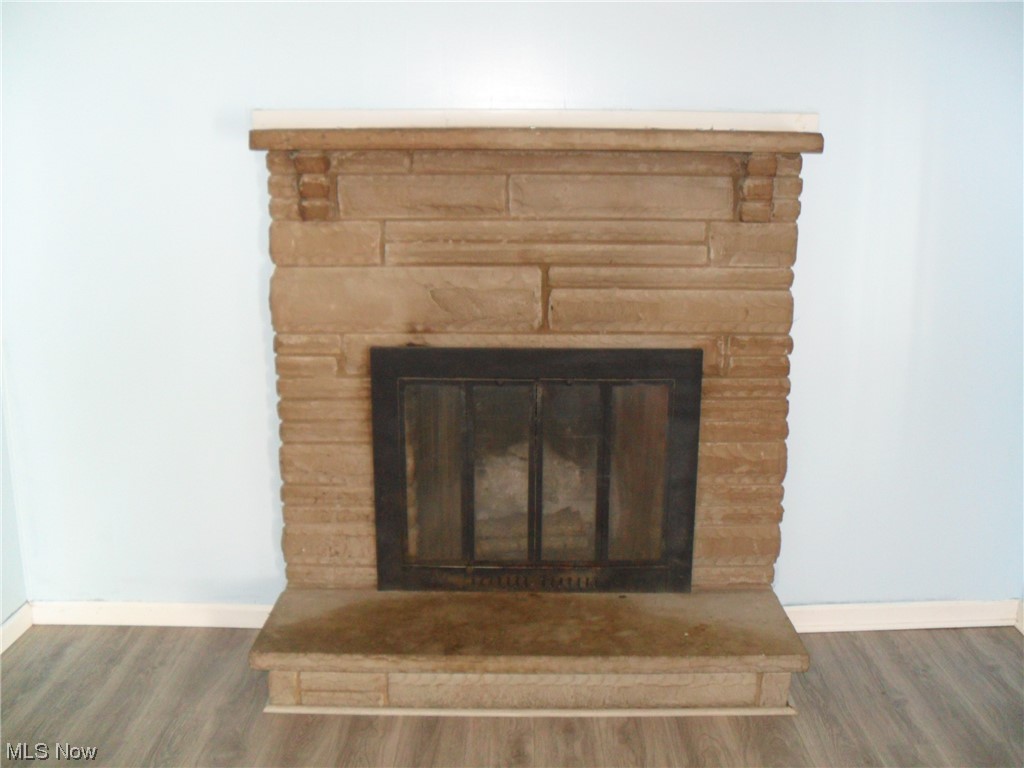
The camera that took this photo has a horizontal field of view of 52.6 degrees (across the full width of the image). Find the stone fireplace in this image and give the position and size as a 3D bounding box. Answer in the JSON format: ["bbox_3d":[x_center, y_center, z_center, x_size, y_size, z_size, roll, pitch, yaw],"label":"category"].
[{"bbox_3d":[0.056,0.086,2.832,1.496,1.559,0.536,0,14,0],"label":"stone fireplace"}]

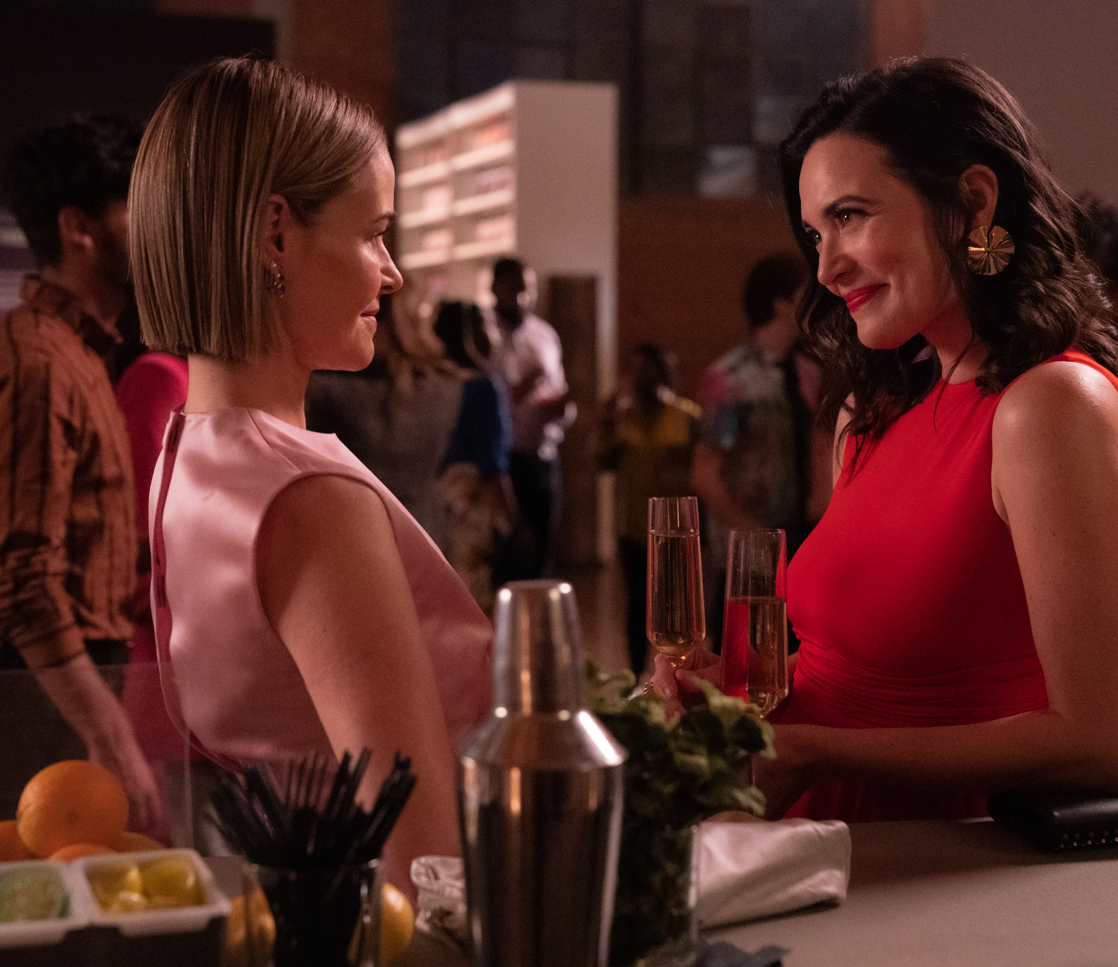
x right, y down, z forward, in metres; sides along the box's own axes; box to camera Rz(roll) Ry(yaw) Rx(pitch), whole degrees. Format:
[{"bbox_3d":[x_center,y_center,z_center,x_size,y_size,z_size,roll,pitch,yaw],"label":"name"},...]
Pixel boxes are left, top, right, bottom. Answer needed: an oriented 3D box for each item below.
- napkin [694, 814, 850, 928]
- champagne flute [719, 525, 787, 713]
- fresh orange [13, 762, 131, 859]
[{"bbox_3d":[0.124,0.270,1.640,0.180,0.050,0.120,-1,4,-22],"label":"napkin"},{"bbox_3d":[0.151,0.155,1.800,0.060,0.238,0.060,0,4,0],"label":"champagne flute"},{"bbox_3d":[-0.325,0.222,1.565,0.075,0.073,0.075,0,4,0],"label":"fresh orange"}]

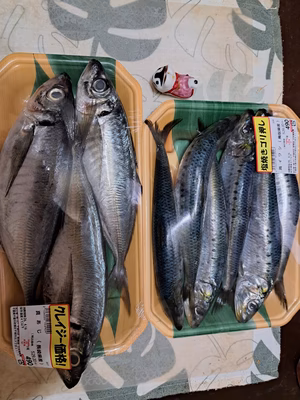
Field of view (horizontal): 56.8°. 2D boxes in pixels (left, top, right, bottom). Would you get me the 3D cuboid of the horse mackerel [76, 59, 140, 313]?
[{"bbox_3d":[-0.038,-0.011,0.281,0.057,0.038,0.260,-6,94,-9],"label":"horse mackerel"}]

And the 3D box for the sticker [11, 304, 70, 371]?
[{"bbox_3d":[-0.104,0.131,0.266,0.059,0.004,0.060,1,93,4],"label":"sticker"}]

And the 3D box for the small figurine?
[{"bbox_3d":[0.027,-0.127,0.296,0.043,0.028,0.026,13,90,-9],"label":"small figurine"}]

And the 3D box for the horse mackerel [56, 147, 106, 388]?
[{"bbox_3d":[-0.070,0.057,0.269,0.053,0.038,0.255,2,91,-9],"label":"horse mackerel"}]

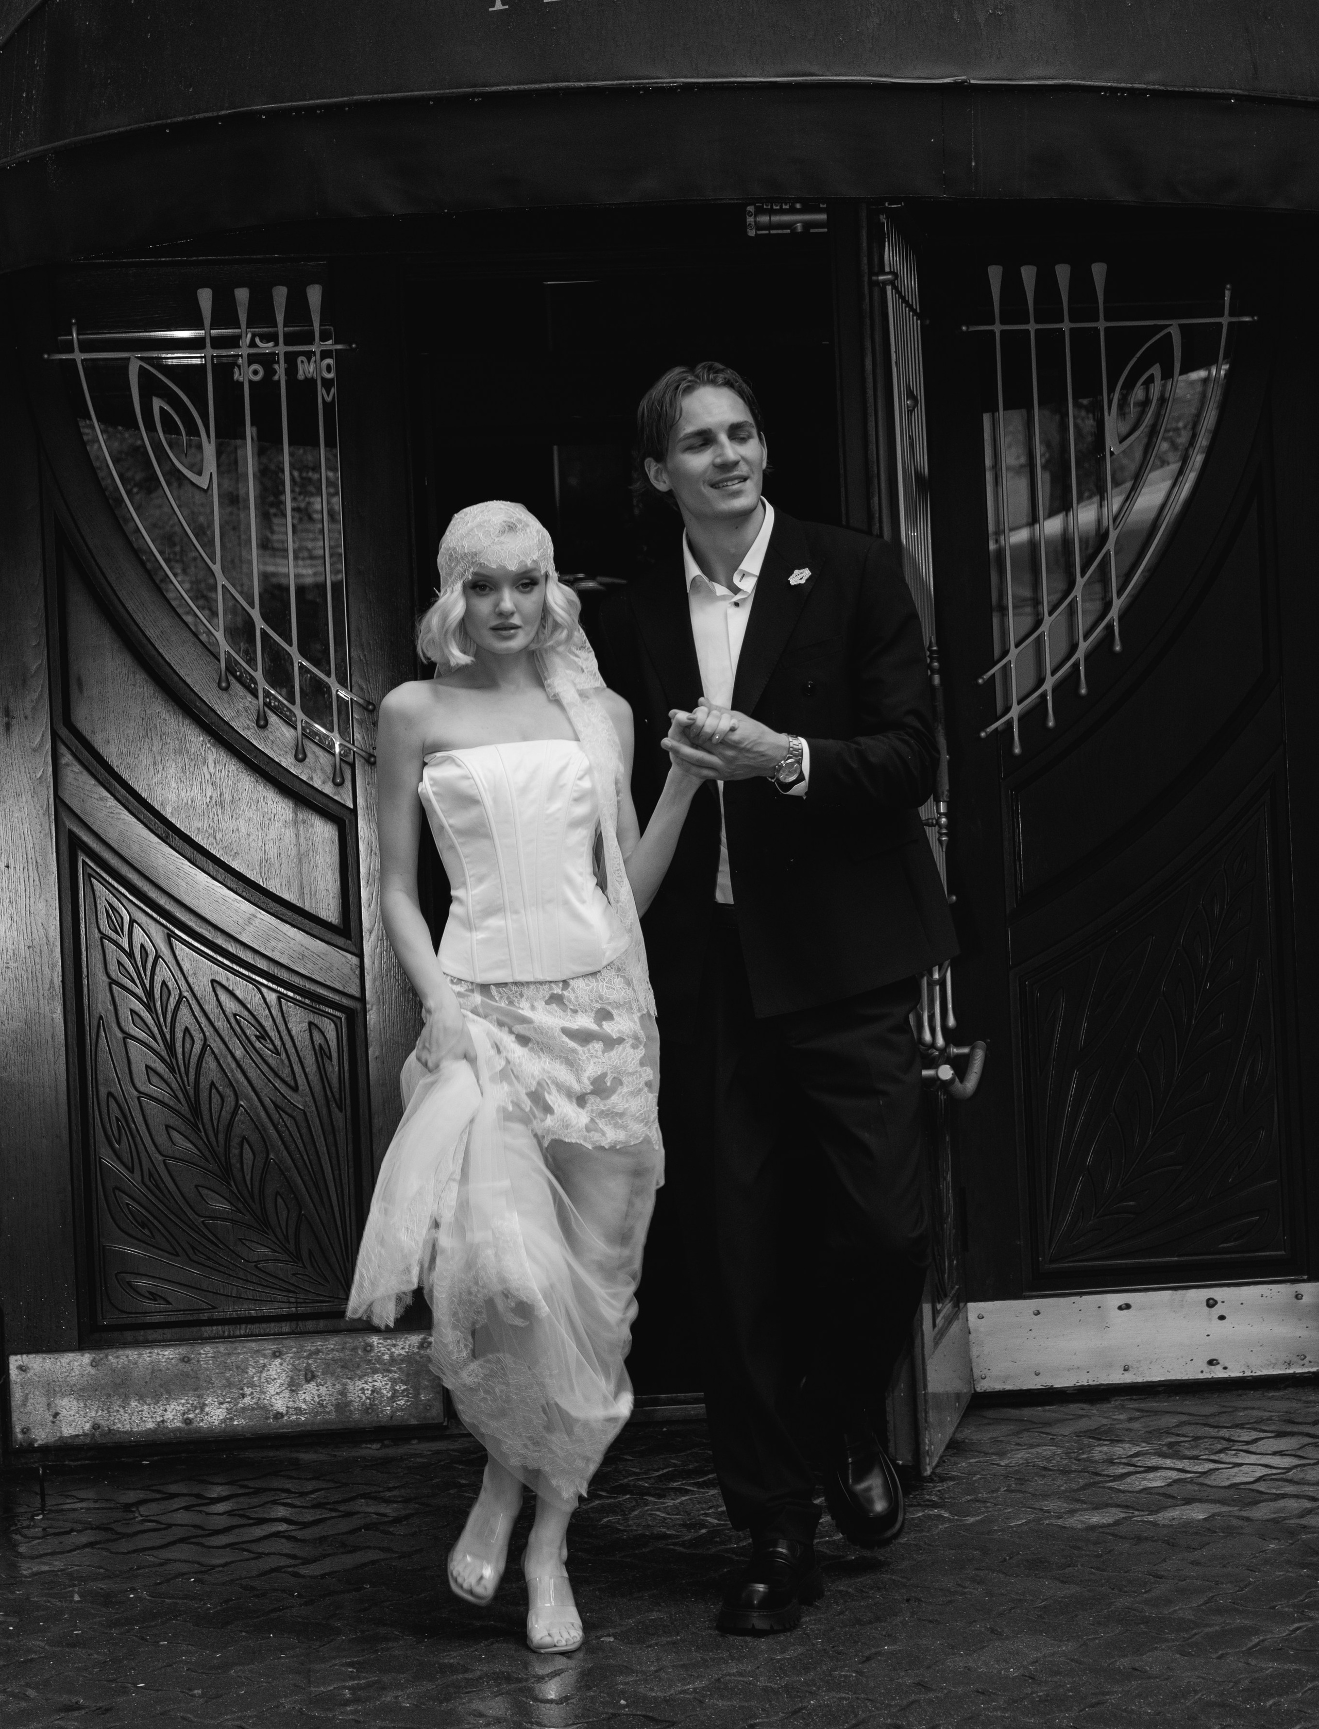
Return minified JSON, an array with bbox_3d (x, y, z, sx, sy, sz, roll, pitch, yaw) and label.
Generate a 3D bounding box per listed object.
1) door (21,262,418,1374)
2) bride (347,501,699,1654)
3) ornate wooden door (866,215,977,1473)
[{"bbox_3d":[-0.883,-0.033,8.092,0.830,2.310,0.080,-3,1,-6],"label":"door"},{"bbox_3d":[-0.205,0.302,6.174,0.520,1.690,0.500,-2,1,1],"label":"bride"},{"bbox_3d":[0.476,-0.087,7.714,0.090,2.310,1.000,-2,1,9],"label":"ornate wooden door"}]

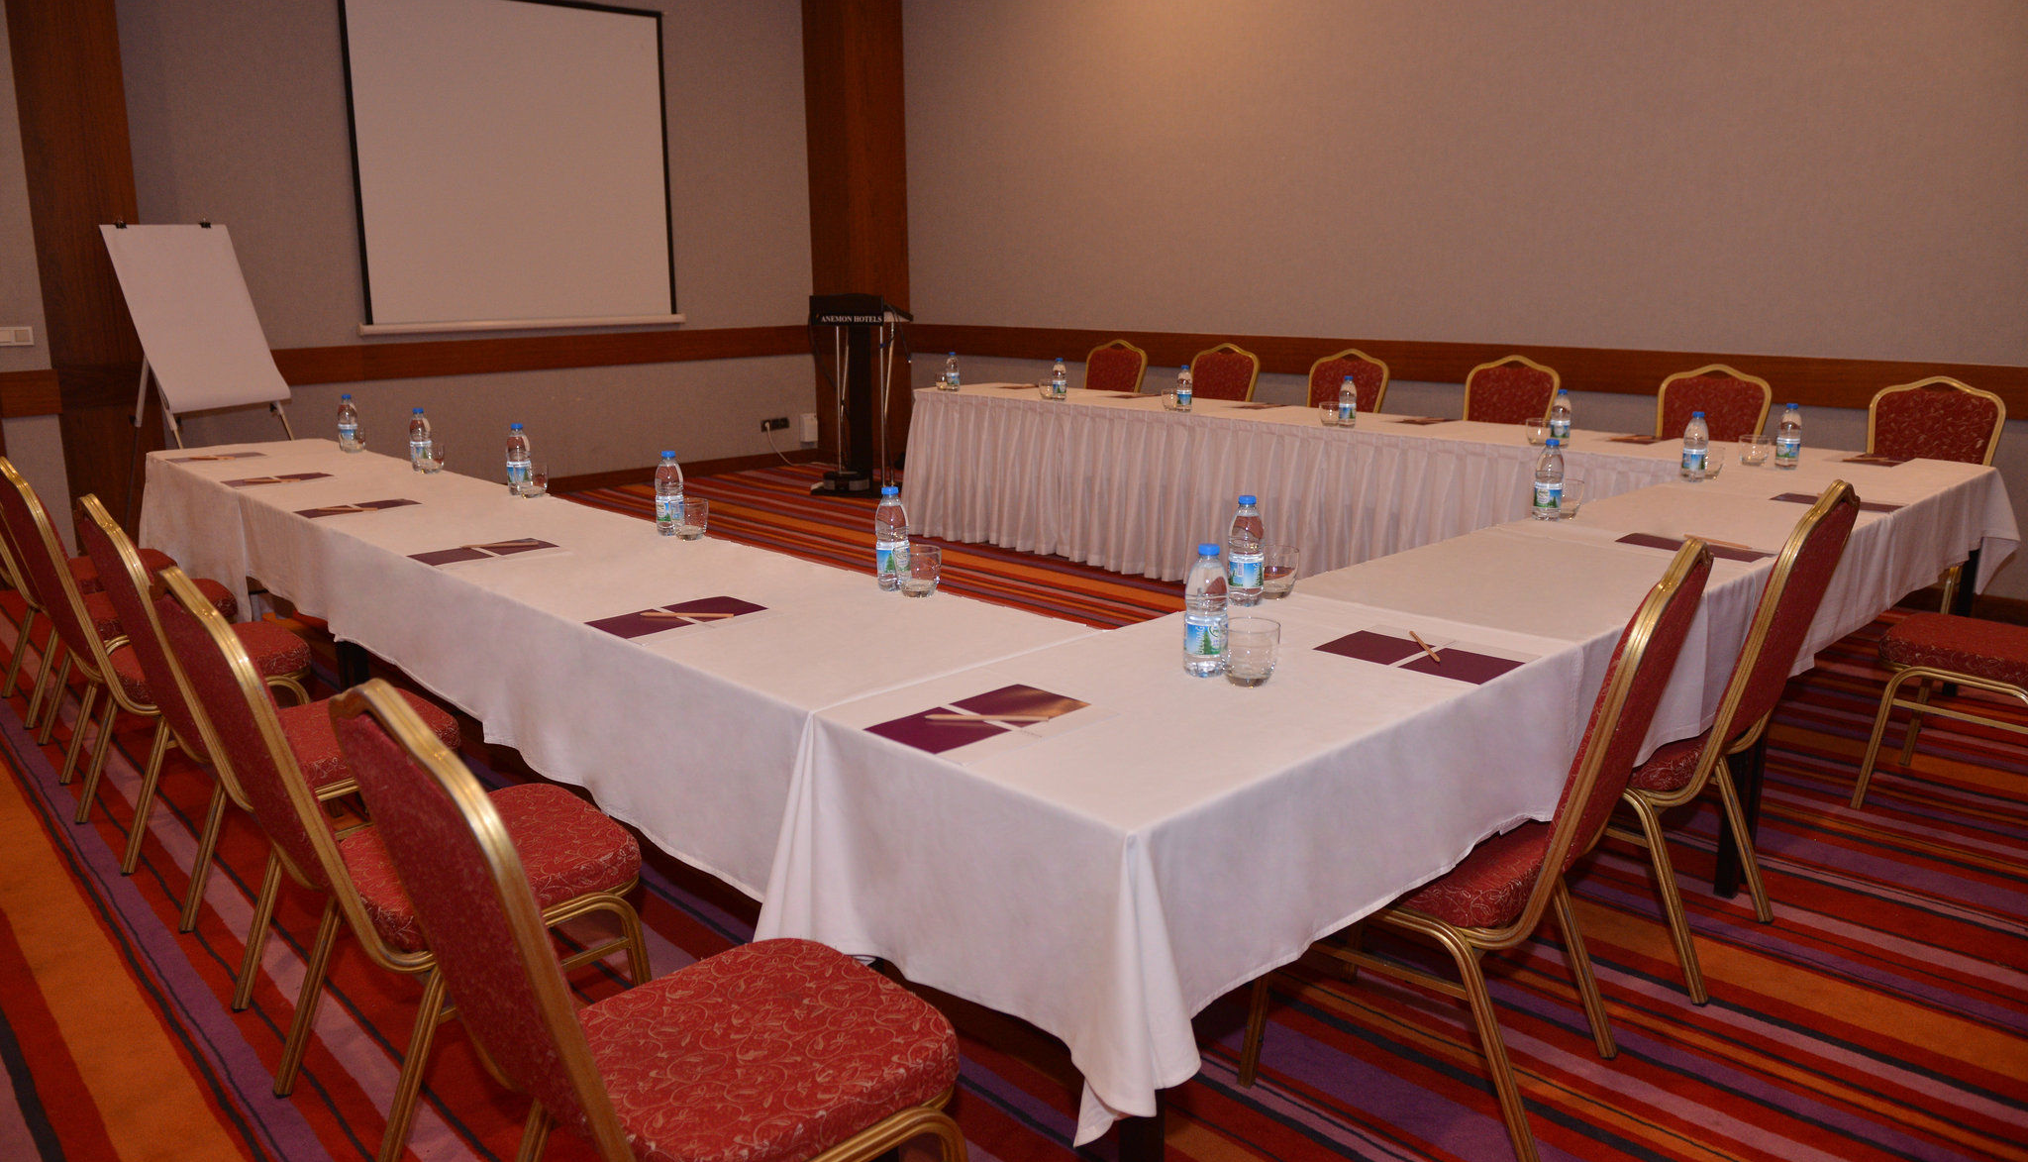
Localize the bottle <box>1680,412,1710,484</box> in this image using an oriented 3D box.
[{"bbox_3d":[1.988,-0.393,3.941,0.067,0.202,0.067,-12,17,-42],"label":"bottle"}]

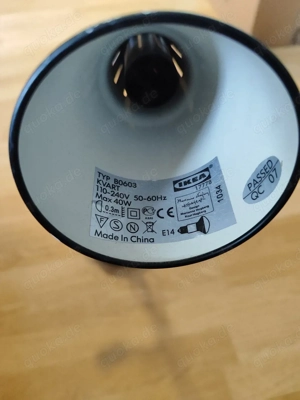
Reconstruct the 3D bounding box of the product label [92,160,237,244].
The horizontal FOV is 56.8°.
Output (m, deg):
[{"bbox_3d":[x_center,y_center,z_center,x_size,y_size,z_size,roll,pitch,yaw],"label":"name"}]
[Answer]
[{"bbox_3d":[0.004,0.001,0.137,0.065,0.017,0.038,-6,62,1],"label":"product label"}]

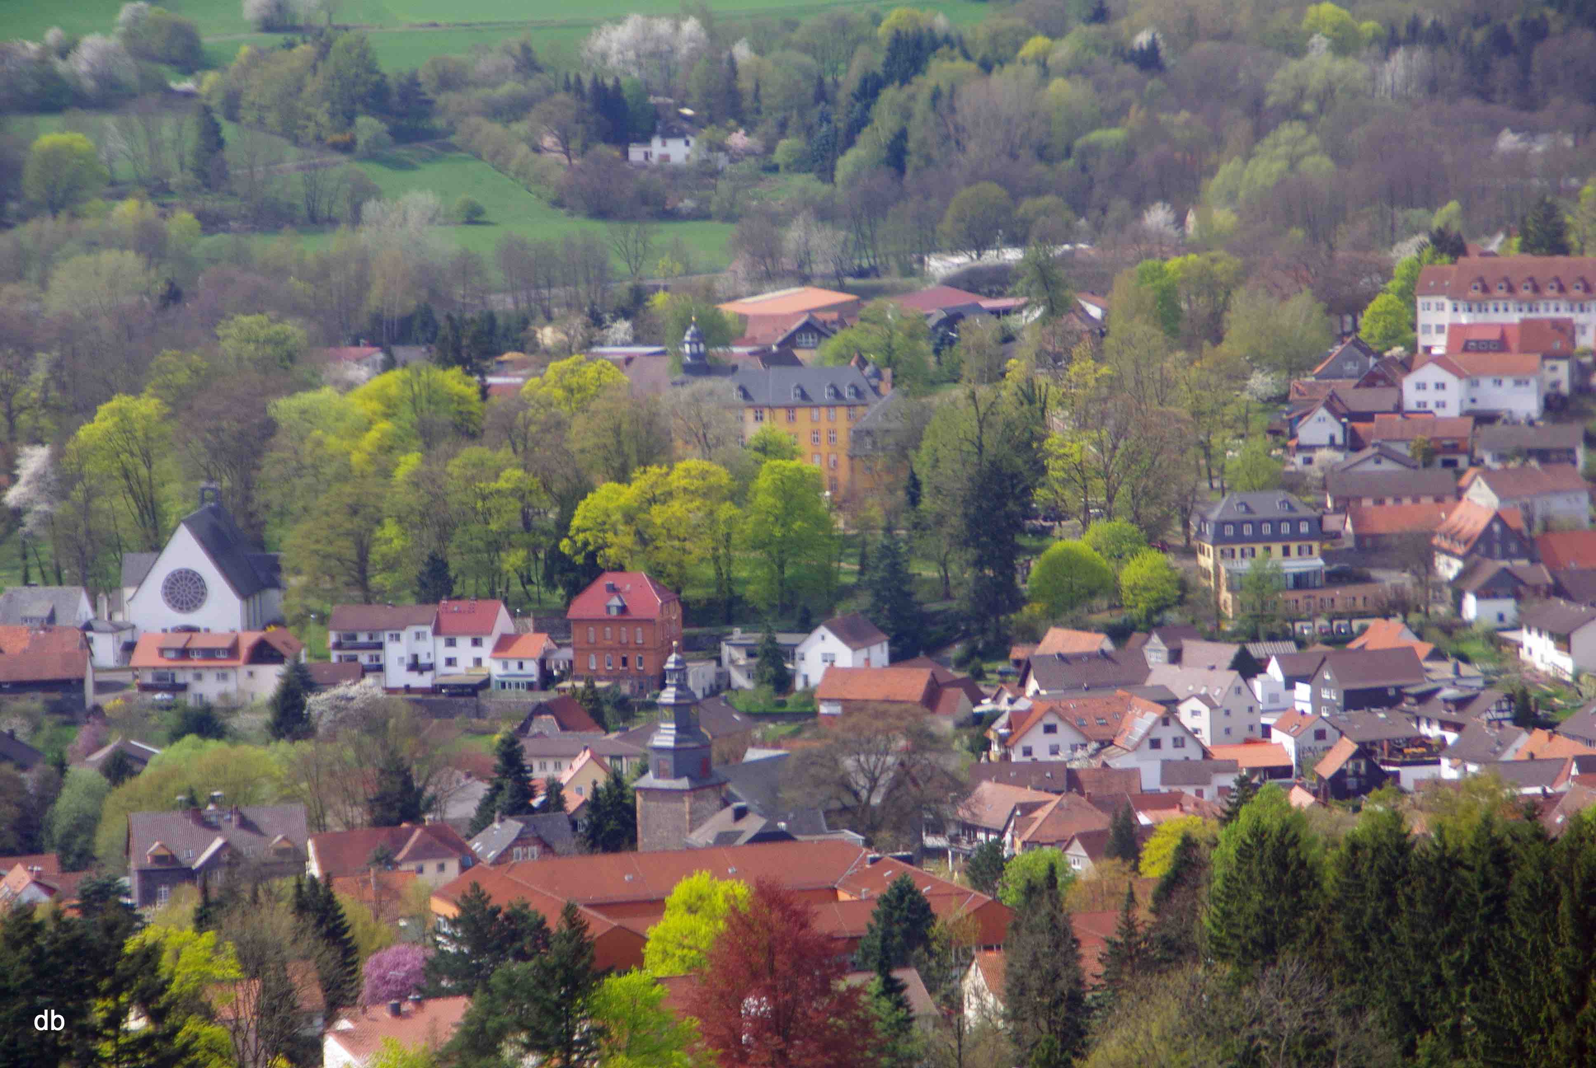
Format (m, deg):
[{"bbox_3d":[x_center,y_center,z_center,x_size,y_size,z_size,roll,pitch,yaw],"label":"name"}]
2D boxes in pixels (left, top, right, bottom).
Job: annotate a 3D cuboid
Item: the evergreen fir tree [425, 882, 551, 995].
[{"bbox_3d":[-32.470,43.210,905.000,13.170,13.770,11.190,-2,6,-2],"label":"evergreen fir tree"}]

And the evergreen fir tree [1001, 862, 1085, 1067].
[{"bbox_3d":[23.819,41.607,835.000,8.300,18.910,8.300,-1,5,0],"label":"evergreen fir tree"}]

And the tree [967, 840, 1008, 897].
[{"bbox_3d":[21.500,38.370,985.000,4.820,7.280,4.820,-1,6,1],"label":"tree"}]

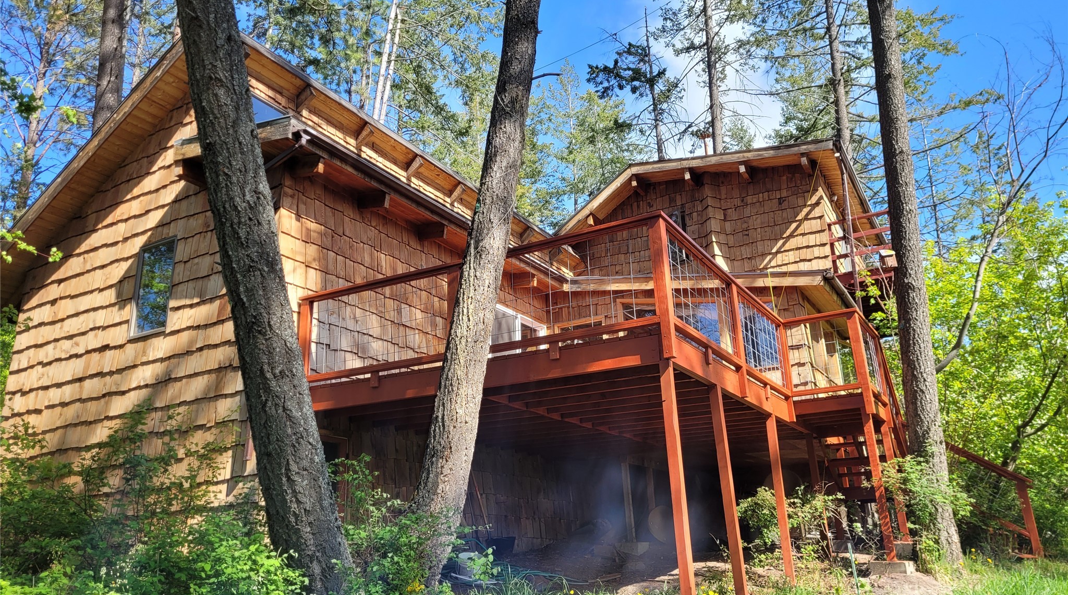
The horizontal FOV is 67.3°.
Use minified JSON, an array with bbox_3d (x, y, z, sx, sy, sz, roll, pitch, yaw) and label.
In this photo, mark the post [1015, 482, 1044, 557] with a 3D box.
[{"bbox_3d":[6.623,2.954,10.717,0.100,0.987,0.100,-12,-21,29],"label":"post"}]

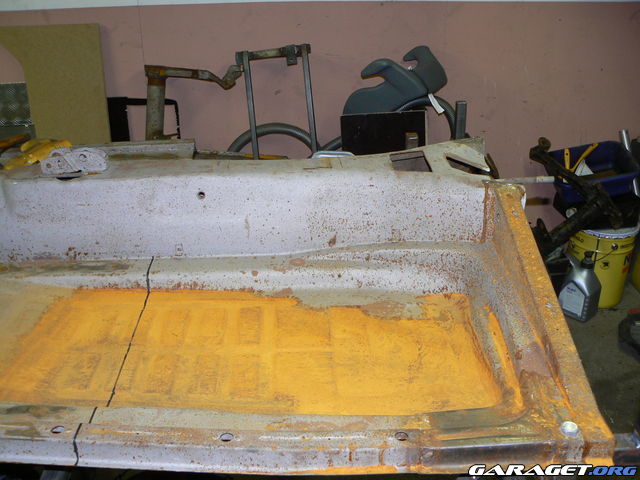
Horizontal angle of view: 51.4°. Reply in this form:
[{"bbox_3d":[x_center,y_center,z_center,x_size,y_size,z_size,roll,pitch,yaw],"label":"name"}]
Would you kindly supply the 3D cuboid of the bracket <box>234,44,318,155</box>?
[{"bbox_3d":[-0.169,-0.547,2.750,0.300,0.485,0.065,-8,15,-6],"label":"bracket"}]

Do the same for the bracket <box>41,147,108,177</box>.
[{"bbox_3d":[-0.745,-0.238,2.020,0.180,0.062,0.080,-1,29,-1],"label":"bracket"}]

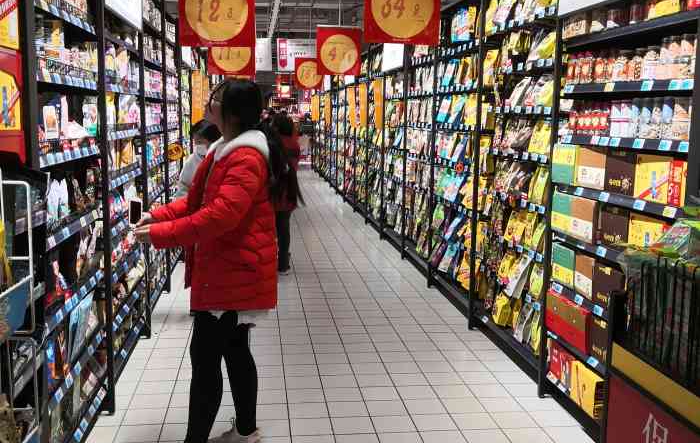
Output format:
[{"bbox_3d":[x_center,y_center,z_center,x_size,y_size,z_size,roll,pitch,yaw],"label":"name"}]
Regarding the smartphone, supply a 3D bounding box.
[{"bbox_3d":[-0.914,-0.039,3.107,0.062,0.129,0.009,-2,-5,-23],"label":"smartphone"}]

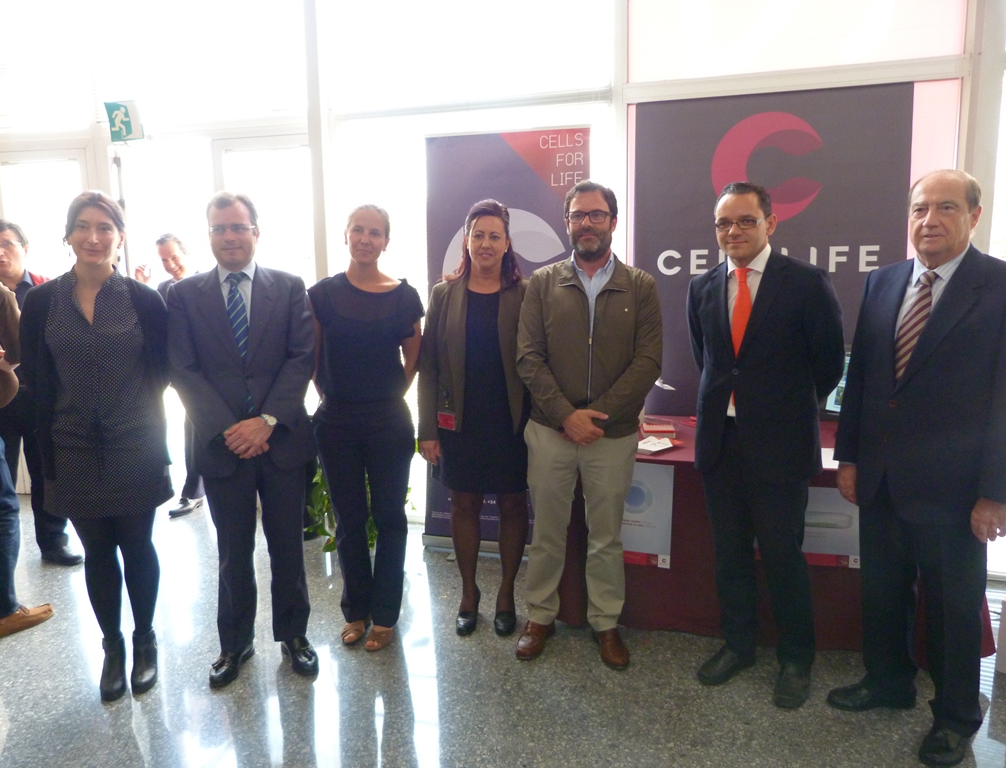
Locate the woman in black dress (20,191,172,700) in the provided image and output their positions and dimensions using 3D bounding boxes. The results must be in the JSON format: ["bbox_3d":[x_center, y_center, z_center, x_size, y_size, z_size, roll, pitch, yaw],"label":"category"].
[{"bbox_3d":[-1.384,0.216,2.555,0.510,1.716,0.350,-3,7,-18],"label":"woman in black dress"}]

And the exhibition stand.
[{"bbox_3d":[1.060,0.595,3.231,1.523,0.715,1.040,1,7,16],"label":"exhibition stand"}]

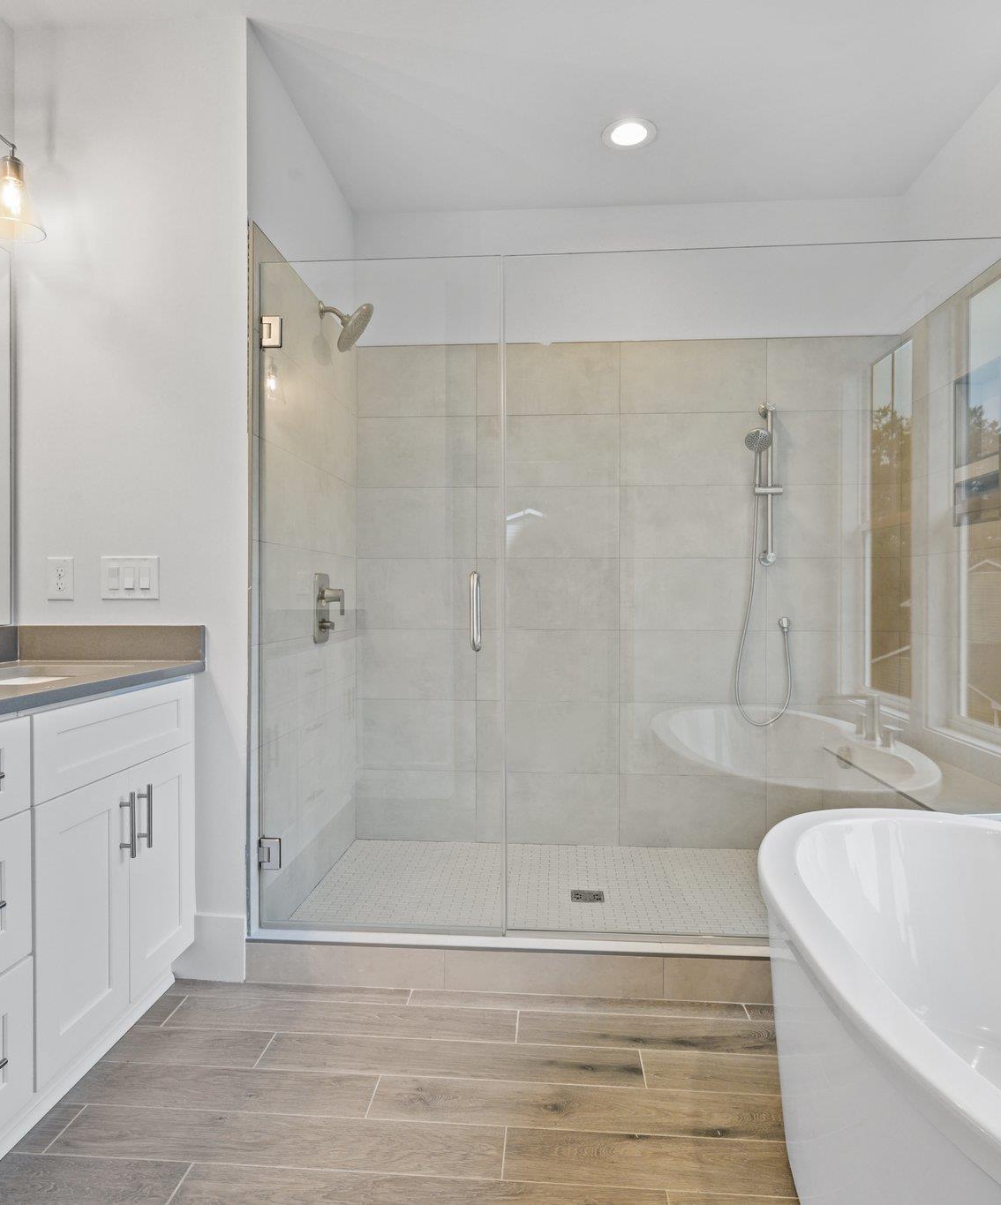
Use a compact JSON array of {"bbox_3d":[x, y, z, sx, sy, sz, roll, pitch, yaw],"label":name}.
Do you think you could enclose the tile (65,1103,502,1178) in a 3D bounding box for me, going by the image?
[{"bbox_3d":[-0.444,1.092,1.522,0.905,0.010,0.143,0,0,4],"label":"tile"}]

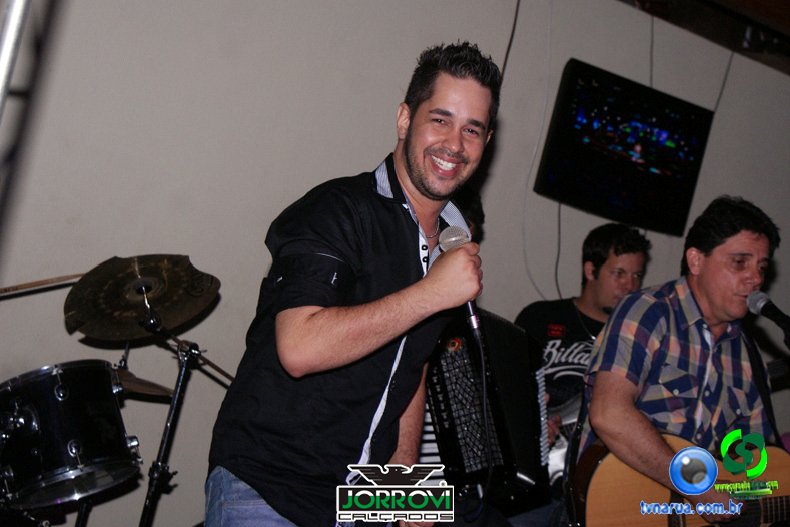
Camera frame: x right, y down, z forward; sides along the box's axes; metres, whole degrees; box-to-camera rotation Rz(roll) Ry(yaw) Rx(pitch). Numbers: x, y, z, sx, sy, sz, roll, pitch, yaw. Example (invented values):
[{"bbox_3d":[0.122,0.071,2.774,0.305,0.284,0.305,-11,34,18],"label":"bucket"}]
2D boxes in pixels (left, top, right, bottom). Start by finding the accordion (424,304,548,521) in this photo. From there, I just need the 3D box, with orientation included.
[{"bbox_3d":[0.162,0.342,3.880,0.210,0.455,0.410,-30,-34,34],"label":"accordion"}]

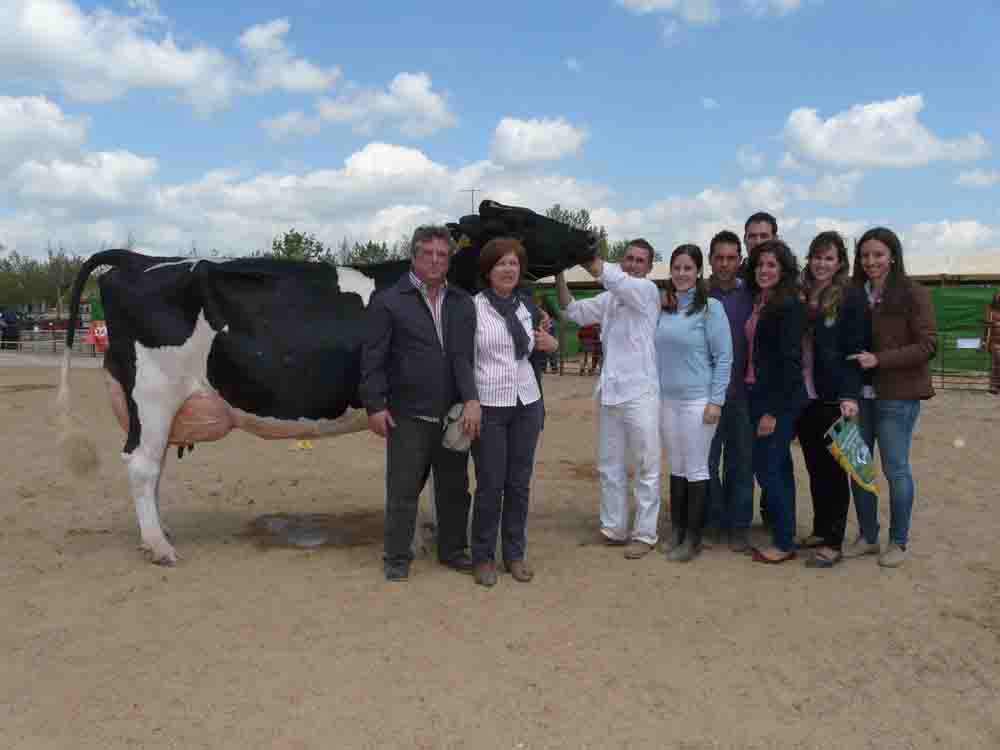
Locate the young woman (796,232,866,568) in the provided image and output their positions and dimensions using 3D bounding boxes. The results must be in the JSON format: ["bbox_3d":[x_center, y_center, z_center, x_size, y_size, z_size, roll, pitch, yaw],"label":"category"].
[{"bbox_3d":[1.705,0.116,4.197,0.460,1.694,0.400,2,5,30],"label":"young woman"}]

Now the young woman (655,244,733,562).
[{"bbox_3d":[1.017,0.140,4.272,0.460,1.634,0.360,1,4,19],"label":"young woman"}]

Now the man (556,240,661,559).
[{"bbox_3d":[0.596,0.116,4.364,0.520,1.669,0.500,2,4,24],"label":"man"}]

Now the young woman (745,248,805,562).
[{"bbox_3d":[1.431,0.131,4.216,0.440,1.660,0.380,3,5,37],"label":"young woman"}]

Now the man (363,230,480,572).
[{"bbox_3d":[-0.389,0.128,3.962,0.600,1.703,0.420,0,4,-7],"label":"man"}]

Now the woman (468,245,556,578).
[{"bbox_3d":[0.065,0.164,3.902,0.460,1.639,0.380,0,4,-7],"label":"woman"}]

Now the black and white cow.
[{"bbox_3d":[-0.920,-0.016,4.460,2.880,1.920,0.720,0,4,-6],"label":"black and white cow"}]

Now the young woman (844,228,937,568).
[{"bbox_3d":[2.026,0.103,4.196,0.480,1.719,0.420,2,5,31],"label":"young woman"}]

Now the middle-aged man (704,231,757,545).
[{"bbox_3d":[1.265,0.078,4.460,0.500,1.732,0.360,1,4,13],"label":"middle-aged man"}]

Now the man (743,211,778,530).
[{"bbox_3d":[1.470,0.008,4.600,0.500,1.853,0.360,1,4,16],"label":"man"}]

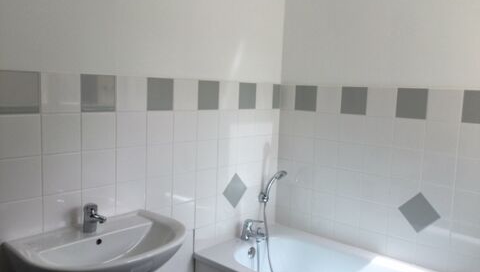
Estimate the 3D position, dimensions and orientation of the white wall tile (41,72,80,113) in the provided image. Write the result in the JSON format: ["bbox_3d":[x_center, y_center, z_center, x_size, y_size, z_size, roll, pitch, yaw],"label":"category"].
[{"bbox_3d":[-0.664,-0.159,1.602,0.010,0.149,0.150,7,8,41],"label":"white wall tile"}]

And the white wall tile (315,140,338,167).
[{"bbox_3d":[0.489,0.097,2.427,0.150,0.149,0.010,7,8,41],"label":"white wall tile"}]

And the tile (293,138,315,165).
[{"bbox_3d":[0.373,0.078,2.535,0.150,0.150,0.010,8,8,41],"label":"tile"}]

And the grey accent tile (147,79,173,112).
[{"bbox_3d":[-0.361,-0.187,1.933,0.010,0.142,0.150,8,8,41],"label":"grey accent tile"}]

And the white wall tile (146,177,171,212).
[{"bbox_3d":[-0.377,0.262,1.984,0.010,0.150,0.150,8,8,41],"label":"white wall tile"}]

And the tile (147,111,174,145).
[{"bbox_3d":[-0.366,-0.035,1.957,0.010,0.149,0.150,7,8,41],"label":"tile"}]

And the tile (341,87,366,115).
[{"bbox_3d":[0.617,-0.187,2.307,0.149,0.147,0.008,7,8,41],"label":"tile"}]

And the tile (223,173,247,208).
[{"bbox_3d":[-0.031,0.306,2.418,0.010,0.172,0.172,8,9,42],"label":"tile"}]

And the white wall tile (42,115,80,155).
[{"bbox_3d":[-0.681,-0.011,1.645,0.010,0.151,0.151,8,9,42],"label":"white wall tile"}]

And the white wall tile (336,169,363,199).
[{"bbox_3d":[0.600,0.263,2.354,0.149,0.149,0.008,7,8,41],"label":"white wall tile"}]

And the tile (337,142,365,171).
[{"bbox_3d":[0.605,0.112,2.338,0.149,0.149,0.008,7,8,41],"label":"tile"}]

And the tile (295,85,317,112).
[{"bbox_3d":[0.387,-0.216,2.495,0.150,0.149,0.010,7,8,41],"label":"tile"}]

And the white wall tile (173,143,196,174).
[{"bbox_3d":[-0.271,0.102,2.080,0.010,0.150,0.150,8,8,41],"label":"white wall tile"}]

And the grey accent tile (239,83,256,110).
[{"bbox_3d":[0.041,-0.222,2.404,0.010,0.150,0.150,7,8,41],"label":"grey accent tile"}]

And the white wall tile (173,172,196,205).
[{"bbox_3d":[-0.275,0.255,2.102,0.010,0.149,0.150,7,8,41],"label":"white wall tile"}]

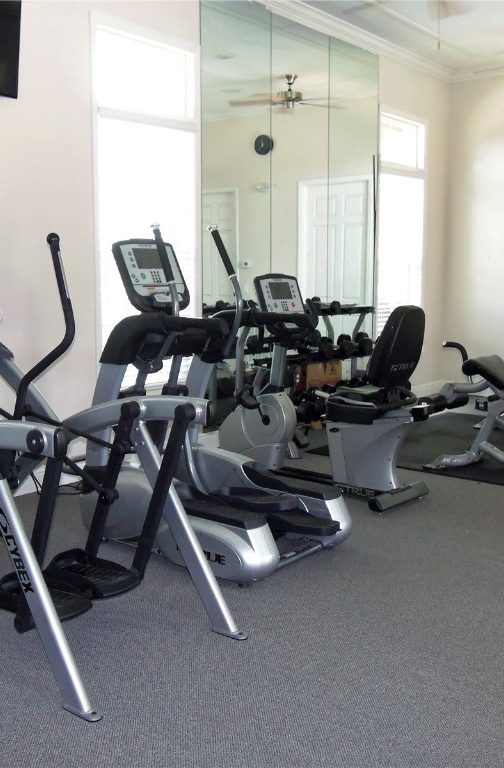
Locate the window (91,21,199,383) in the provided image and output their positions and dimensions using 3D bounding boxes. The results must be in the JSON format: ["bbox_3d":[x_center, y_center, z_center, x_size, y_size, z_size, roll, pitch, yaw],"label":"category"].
[{"bbox_3d":[-0.712,-1.169,5.371,0.100,2.356,0.920,6,10,41],"label":"window"}]

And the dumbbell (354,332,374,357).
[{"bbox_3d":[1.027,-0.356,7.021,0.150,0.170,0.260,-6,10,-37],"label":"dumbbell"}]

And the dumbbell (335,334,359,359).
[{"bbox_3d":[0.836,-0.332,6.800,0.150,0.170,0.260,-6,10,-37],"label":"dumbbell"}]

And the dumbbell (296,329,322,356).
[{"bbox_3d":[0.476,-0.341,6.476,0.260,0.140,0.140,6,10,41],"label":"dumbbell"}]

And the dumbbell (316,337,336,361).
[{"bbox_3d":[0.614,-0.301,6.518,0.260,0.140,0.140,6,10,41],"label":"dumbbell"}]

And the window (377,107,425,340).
[{"bbox_3d":[1.525,-1.523,7.897,0.100,2.310,0.907,6,10,41],"label":"window"}]

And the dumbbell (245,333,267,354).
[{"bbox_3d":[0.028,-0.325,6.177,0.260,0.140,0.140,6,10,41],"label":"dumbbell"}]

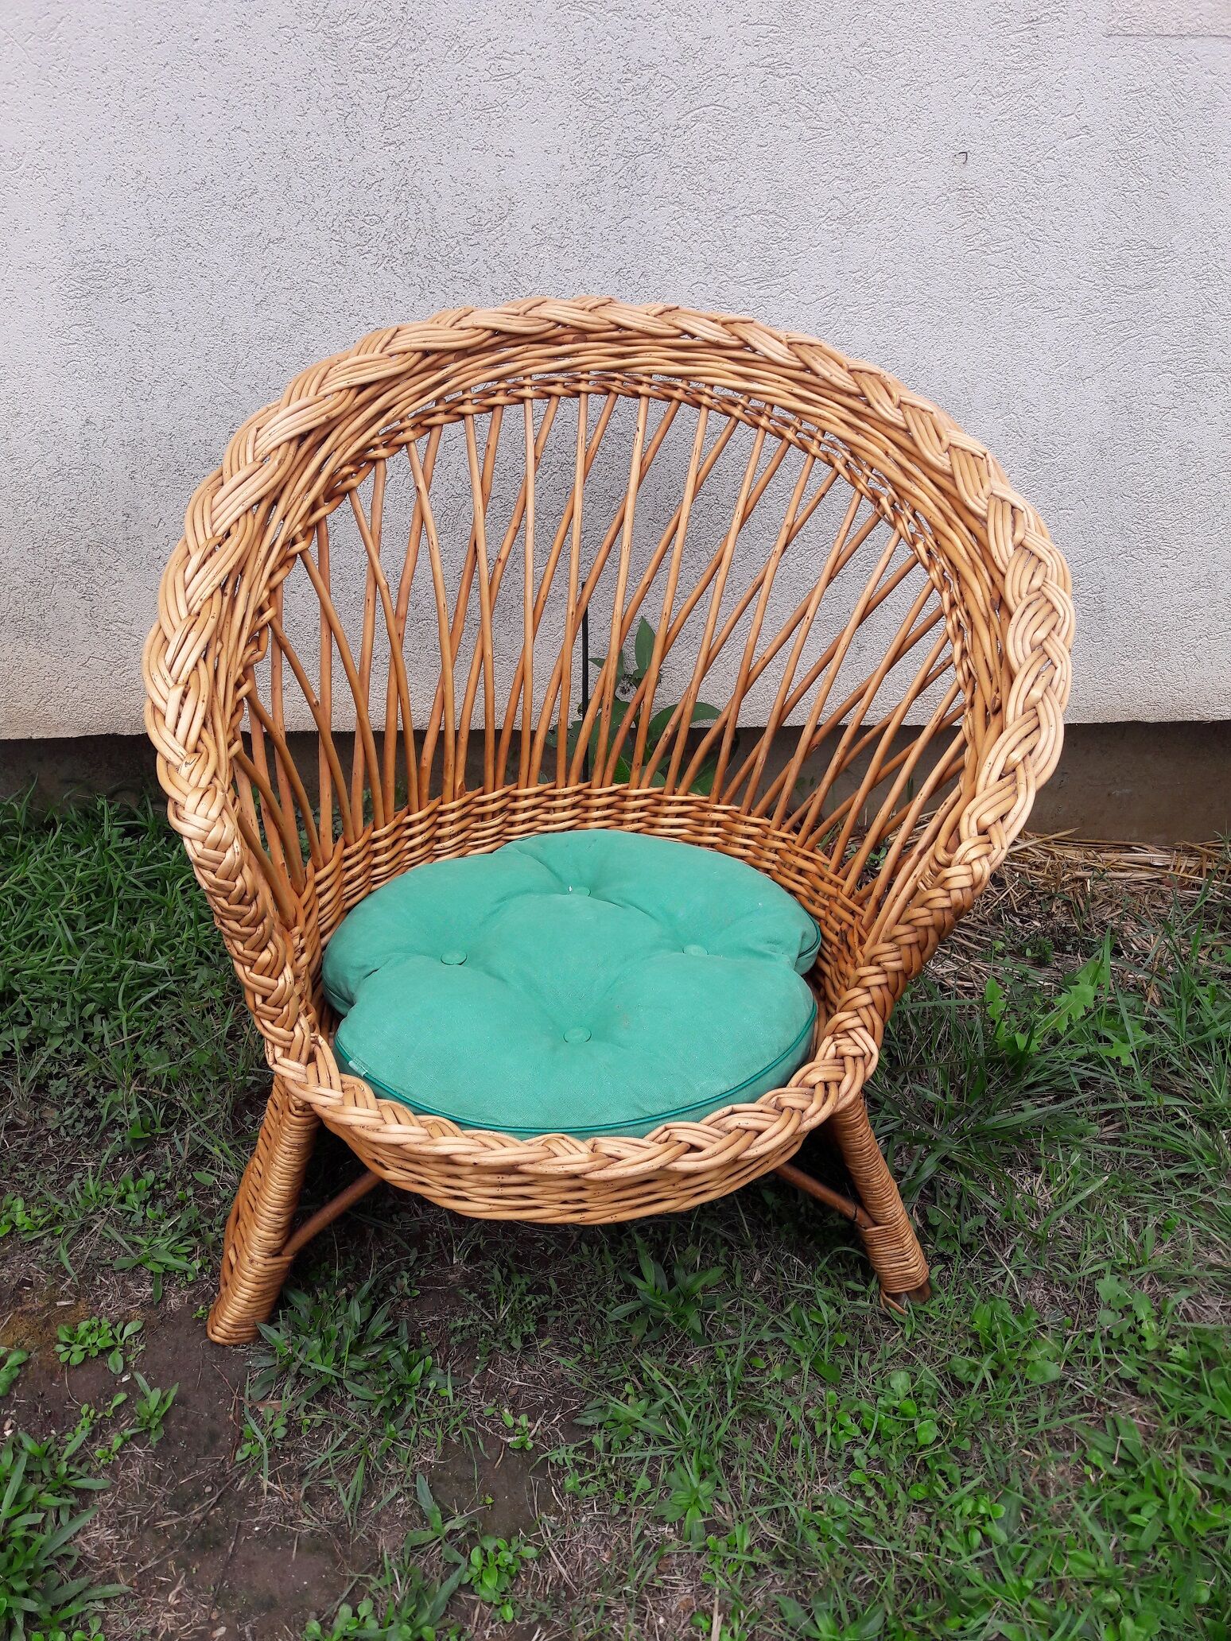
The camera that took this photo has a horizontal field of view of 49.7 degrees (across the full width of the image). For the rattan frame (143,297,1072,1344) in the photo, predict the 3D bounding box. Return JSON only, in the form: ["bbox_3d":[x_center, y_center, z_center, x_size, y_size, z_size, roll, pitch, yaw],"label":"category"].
[{"bbox_3d":[-0.013,-0.023,1.232,0.808,0.778,0.660,-3,30,-4],"label":"rattan frame"}]

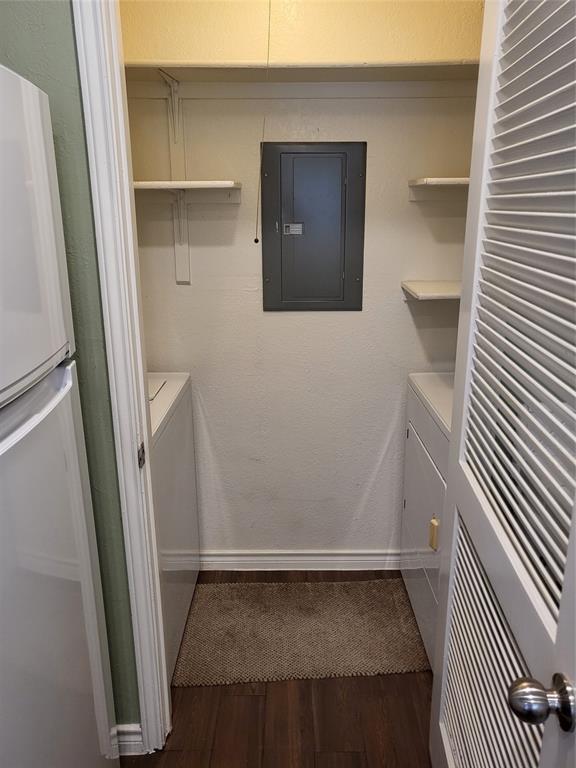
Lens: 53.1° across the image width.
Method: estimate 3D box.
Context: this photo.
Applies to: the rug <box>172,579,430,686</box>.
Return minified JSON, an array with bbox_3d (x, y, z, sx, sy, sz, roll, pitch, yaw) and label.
[{"bbox_3d":[0.053,0.924,2.206,0.910,0.016,0.520,-1,17,-3],"label":"rug"}]

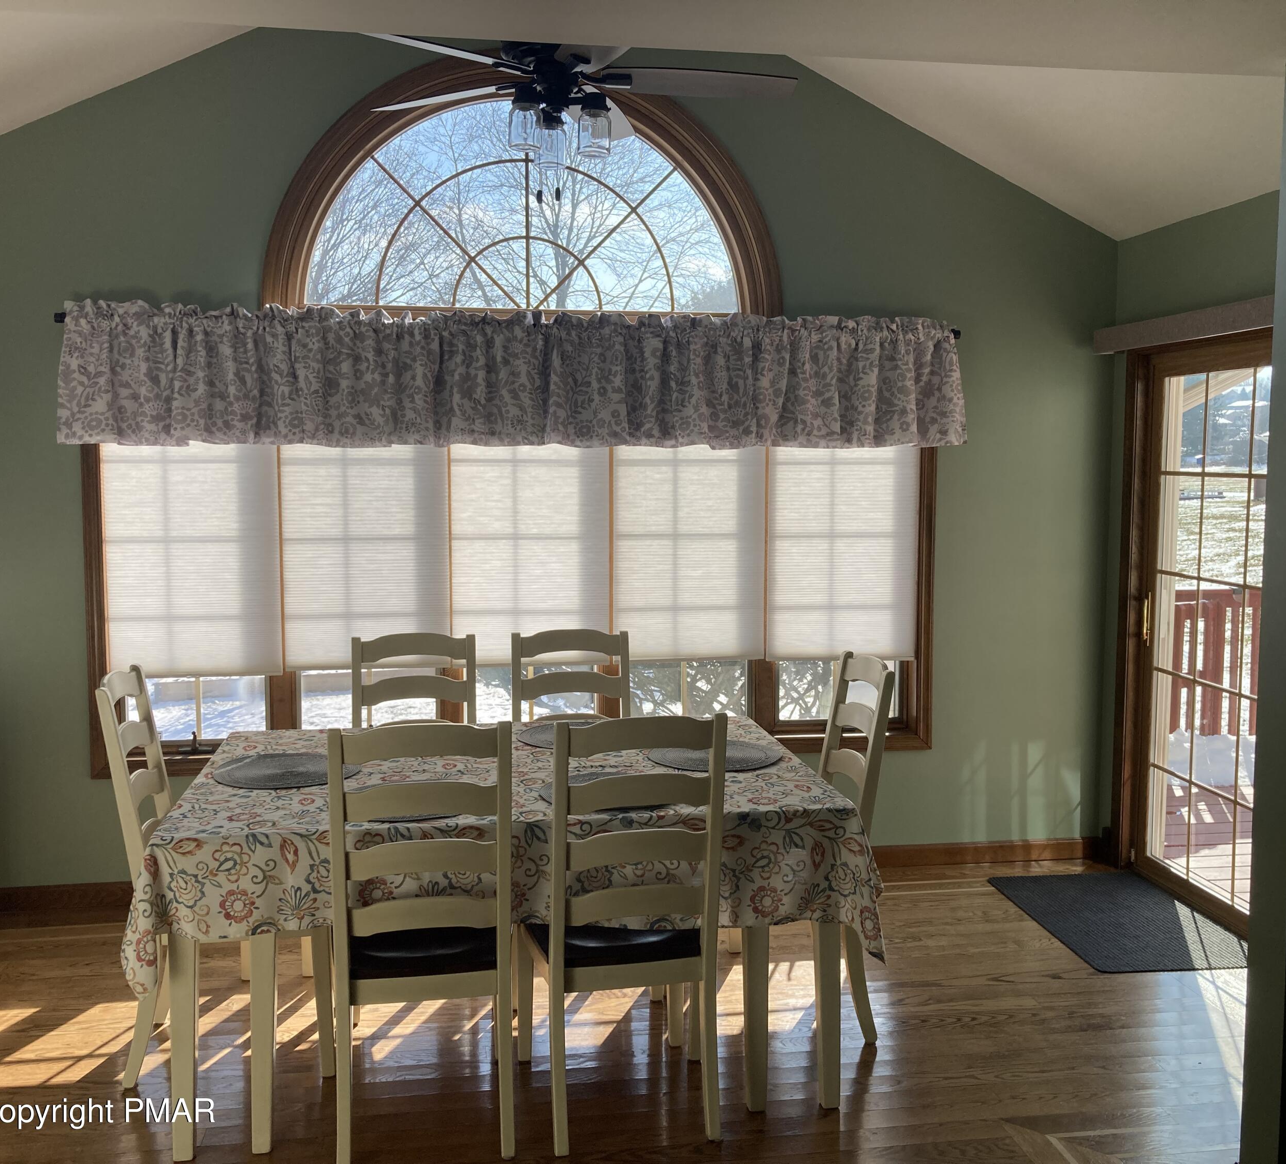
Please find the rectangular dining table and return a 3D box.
[{"bbox_3d":[-0.378,0.899,3.532,1.740,0.776,1.210,-1,6,-8],"label":"rectangular dining table"}]

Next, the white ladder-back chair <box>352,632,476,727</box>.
[{"bbox_3d":[-0.710,0.727,3.895,0.475,1.050,0.585,-1,6,-8],"label":"white ladder-back chair"}]

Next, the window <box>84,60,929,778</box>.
[{"bbox_3d":[-0.432,-0.599,4.682,3.187,2.597,0.130,-1,6,-8],"label":"window"}]

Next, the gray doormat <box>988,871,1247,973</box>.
[{"bbox_3d":[1.701,1.189,4.476,0.610,0.010,0.915,-1,6,-8],"label":"gray doormat"}]

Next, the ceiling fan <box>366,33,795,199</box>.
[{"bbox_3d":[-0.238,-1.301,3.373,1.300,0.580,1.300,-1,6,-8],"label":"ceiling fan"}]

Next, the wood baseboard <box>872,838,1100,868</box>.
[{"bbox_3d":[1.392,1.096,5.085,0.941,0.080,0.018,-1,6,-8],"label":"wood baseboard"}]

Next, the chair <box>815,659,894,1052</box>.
[{"bbox_3d":[0.376,0.751,3.631,0.585,1.050,0.475,-1,6,-8],"label":"chair"}]

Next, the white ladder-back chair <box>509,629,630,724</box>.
[{"bbox_3d":[-0.201,0.719,3.965,0.475,1.050,0.585,-1,6,-8],"label":"white ladder-back chair"}]

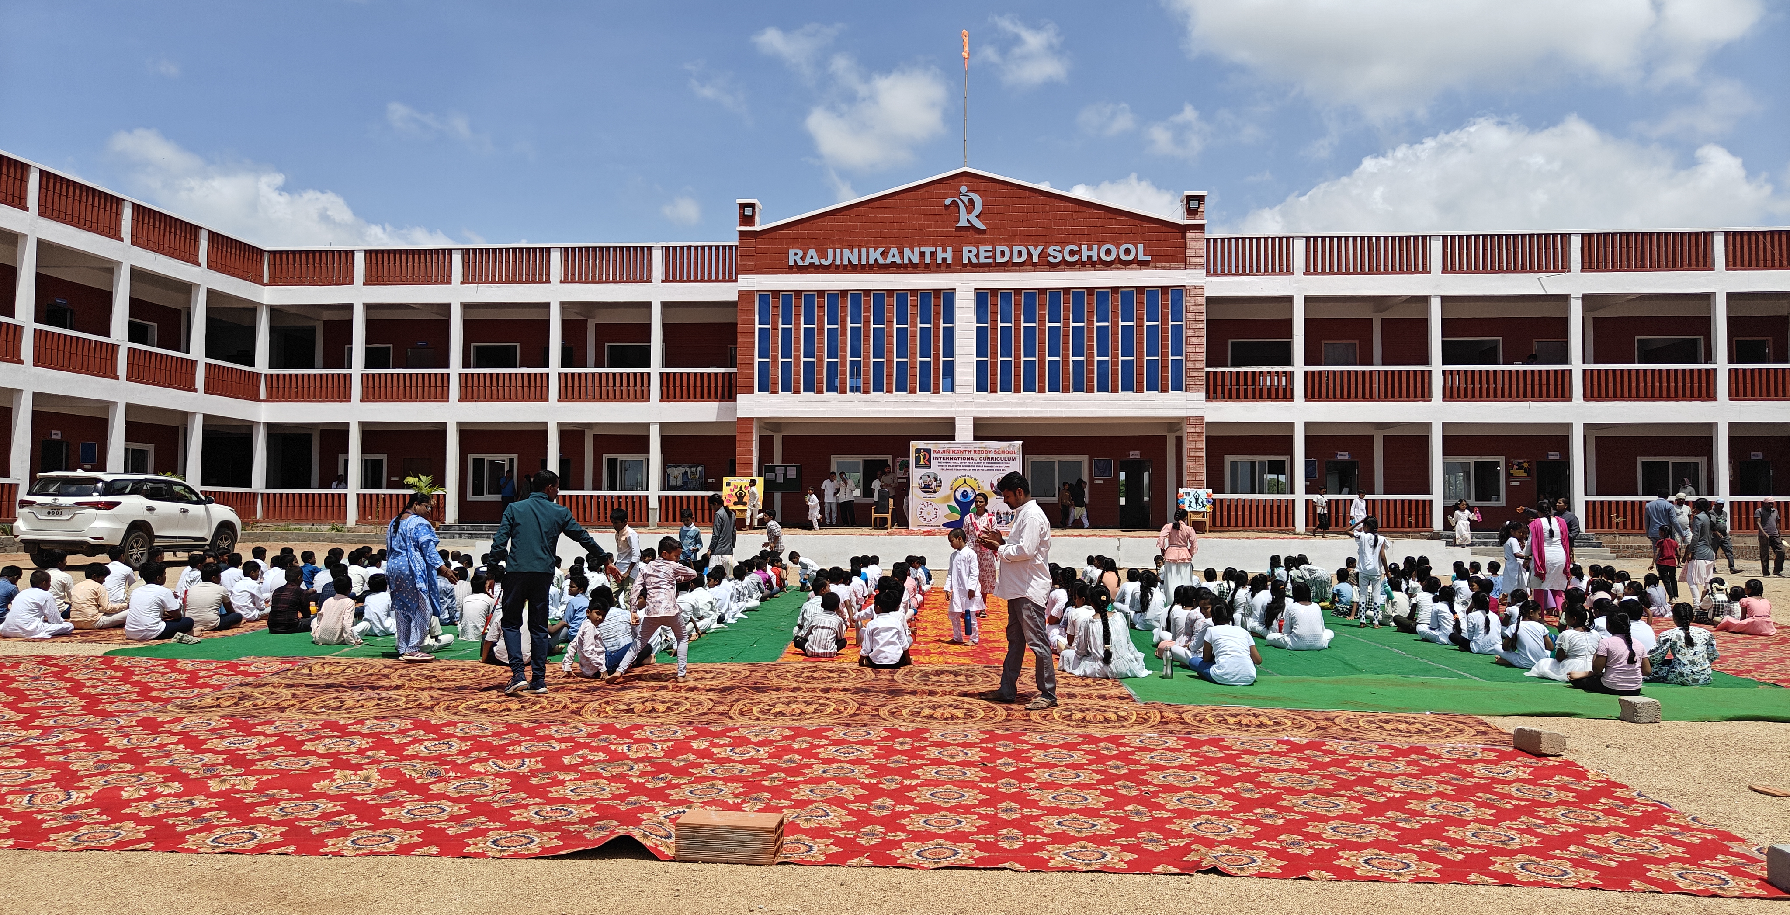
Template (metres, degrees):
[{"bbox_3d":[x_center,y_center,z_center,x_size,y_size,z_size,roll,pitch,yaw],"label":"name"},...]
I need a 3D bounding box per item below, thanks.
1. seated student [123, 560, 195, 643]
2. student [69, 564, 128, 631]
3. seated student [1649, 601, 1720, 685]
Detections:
[{"bbox_3d":[-7.698,1.489,13.001,0.560,0.787,0.580,0,-2,20],"label":"seated student"},{"bbox_3d":[-8.741,1.511,13.664,0.460,0.710,0.540,-1,-2,24],"label":"student"},{"bbox_3d":[6.578,1.530,10.343,0.500,0.670,0.480,0,-2,5],"label":"seated student"}]

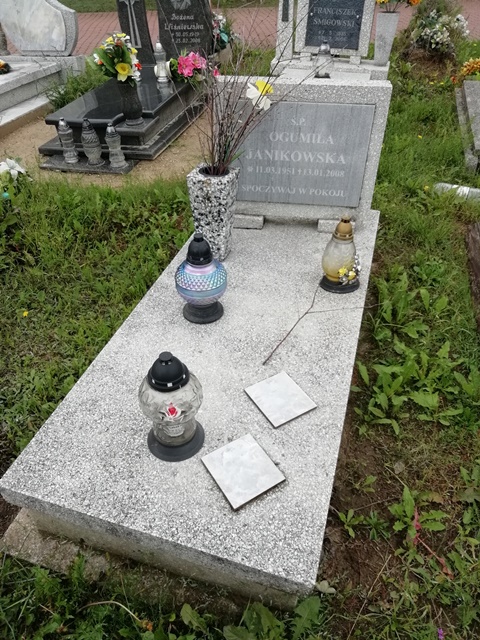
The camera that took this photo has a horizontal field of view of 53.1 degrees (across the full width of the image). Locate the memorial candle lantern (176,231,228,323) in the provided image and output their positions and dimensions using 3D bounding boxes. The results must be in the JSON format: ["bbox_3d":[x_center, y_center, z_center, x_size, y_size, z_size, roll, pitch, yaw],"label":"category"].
[{"bbox_3d":[-0.127,-0.146,1.591,0.170,0.293,0.170,-3,38,-4],"label":"memorial candle lantern"}]

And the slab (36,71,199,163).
[{"bbox_3d":[-0.849,-1.845,4.109,0.874,0.297,1.747,8,39,11],"label":"slab"}]

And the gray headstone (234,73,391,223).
[{"bbox_3d":[0.242,-0.694,2.004,0.657,0.557,0.083,3,41,3],"label":"gray headstone"}]

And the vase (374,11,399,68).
[{"bbox_3d":[1.190,-2.310,3.940,0.170,0.355,0.170,11,39,13],"label":"vase"}]

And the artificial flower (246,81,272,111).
[{"bbox_3d":[0.067,-0.775,1.660,0.060,0.095,0.095,-42,52,-21],"label":"artificial flower"}]

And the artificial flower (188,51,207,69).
[{"bbox_3d":[-0.338,-2.070,3.820,0.125,0.120,0.090,-3,39,-5],"label":"artificial flower"}]

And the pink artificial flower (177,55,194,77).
[{"bbox_3d":[-0.467,-2.181,4.120,0.140,0.140,0.090,-10,39,-12],"label":"pink artificial flower"}]

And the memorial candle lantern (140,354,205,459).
[{"bbox_3d":[-0.164,0.195,1.164,0.150,0.287,0.150,-7,39,-9],"label":"memorial candle lantern"}]

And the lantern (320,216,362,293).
[{"bbox_3d":[0.376,-0.250,1.748,0.152,0.267,0.152,0,38,0],"label":"lantern"}]

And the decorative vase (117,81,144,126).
[{"bbox_3d":[-0.783,-1.588,3.517,0.145,0.274,0.145,-7,39,-9],"label":"decorative vase"}]

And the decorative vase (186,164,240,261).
[{"bbox_3d":[-0.098,-0.409,1.893,0.156,0.359,0.143,9,40,10],"label":"decorative vase"}]

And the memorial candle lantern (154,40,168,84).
[{"bbox_3d":[-0.620,-2.054,3.820,0.093,0.291,0.093,1,39,-1],"label":"memorial candle lantern"}]

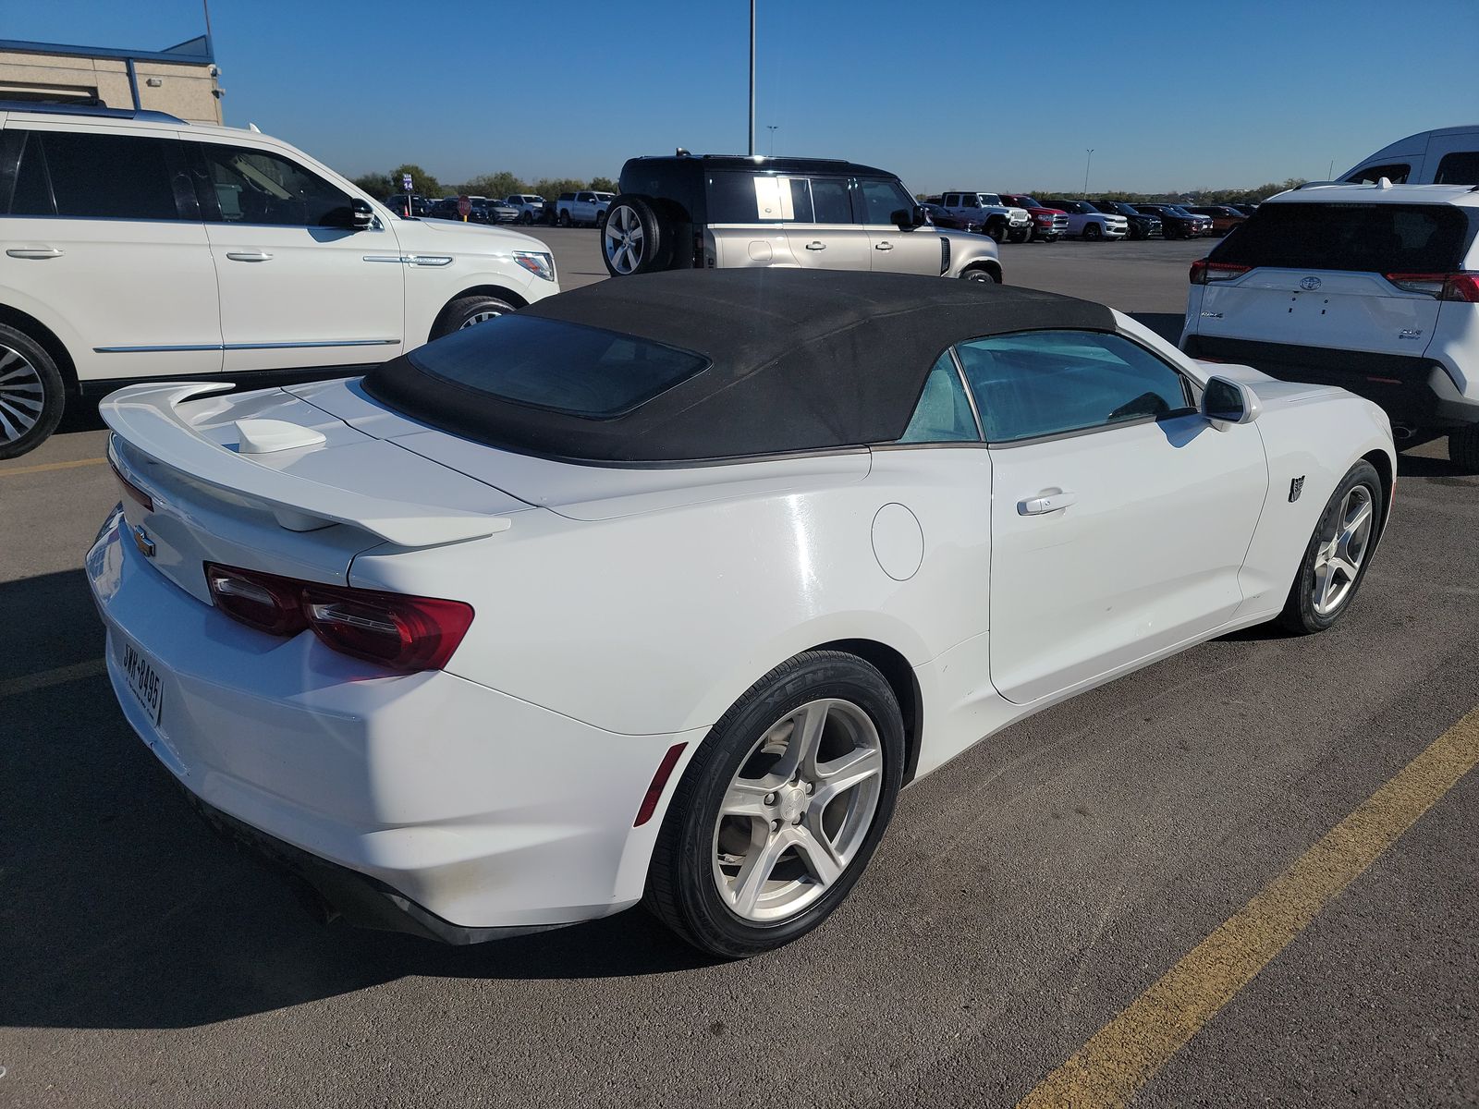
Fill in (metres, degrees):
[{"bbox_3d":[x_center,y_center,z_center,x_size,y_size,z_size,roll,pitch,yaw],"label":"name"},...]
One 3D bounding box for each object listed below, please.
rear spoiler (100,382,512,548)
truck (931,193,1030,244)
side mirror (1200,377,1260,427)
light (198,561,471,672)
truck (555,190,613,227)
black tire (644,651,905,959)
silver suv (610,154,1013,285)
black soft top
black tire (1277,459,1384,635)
[{"bbox_3d":[-1.021,-0.215,2.146,0.420,0.130,1.620,-15,24,-37],"label":"rear spoiler"},{"bbox_3d":[9.418,-14.007,42.714,1.875,1.890,5.540,-15,24,-37],"label":"truck"},{"bbox_3d":[1.358,-0.420,2.838,0.125,0.145,0.185,-12,23,-32],"label":"side mirror"},{"bbox_3d":[-0.667,0.104,1.730,0.540,0.150,0.150,10,21,26],"label":"light"},{"bbox_3d":[-7.760,-19.243,57.441,2.060,1.920,5.880,-15,25,-38],"label":"truck"},{"bbox_3d":[0.073,0.523,2.268,0.690,0.690,0.240,-15,24,-37],"label":"black tire"},{"bbox_3d":[0.834,-3.352,11.546,5.000,1.967,2.000,-15,24,-37],"label":"silver suv"},{"bbox_3d":[0.045,-0.612,2.946,1.880,0.320,1.600,-15,24,-37],"label":"black soft top"},{"bbox_3d":[2.233,-0.048,3.971,0.690,0.690,0.240,-15,24,-37],"label":"black tire"}]

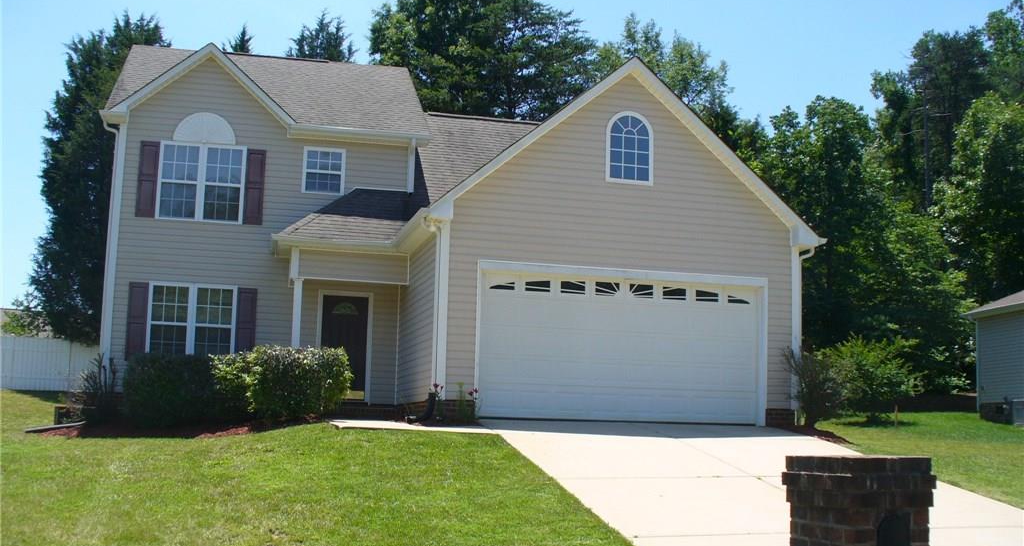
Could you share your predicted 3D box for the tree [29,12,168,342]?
[{"bbox_3d":[-15.061,-2.781,41.162,5.300,14.500,5.200,3,-6,-13],"label":"tree"}]

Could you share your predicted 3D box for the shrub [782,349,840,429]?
[{"bbox_3d":[5.104,1.954,18.597,1.065,1.333,0.900,3,-8,-13],"label":"shrub"}]

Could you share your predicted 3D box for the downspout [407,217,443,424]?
[{"bbox_3d":[-1.380,0.723,17.366,0.420,3.270,0.170,3,-6,-13],"label":"downspout"}]

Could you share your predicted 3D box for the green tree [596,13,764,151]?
[{"bbox_3d":[6.290,-2.831,43.403,6.600,14.800,6.400,3,-6,-13],"label":"green tree"}]

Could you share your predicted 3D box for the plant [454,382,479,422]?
[{"bbox_3d":[-0.705,1.992,16.954,0.379,0.615,0.360,3,-8,-13],"label":"plant"}]

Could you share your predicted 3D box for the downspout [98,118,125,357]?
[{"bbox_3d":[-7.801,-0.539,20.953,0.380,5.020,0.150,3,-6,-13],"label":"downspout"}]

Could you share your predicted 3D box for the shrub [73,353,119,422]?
[{"bbox_3d":[-7.594,2.084,20.067,0.860,1.230,0.800,3,-6,-13],"label":"shrub"}]

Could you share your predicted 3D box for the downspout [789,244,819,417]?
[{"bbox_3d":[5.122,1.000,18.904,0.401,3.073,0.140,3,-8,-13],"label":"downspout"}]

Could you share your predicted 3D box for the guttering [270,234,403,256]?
[{"bbox_3d":[-3.242,-0.564,20.284,2.320,0.150,0.150,3,-6,-13],"label":"guttering"}]

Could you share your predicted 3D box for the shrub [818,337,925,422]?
[{"bbox_3d":[6.931,2.035,21.203,1.950,1.630,1.900,3,-6,-13],"label":"shrub"}]

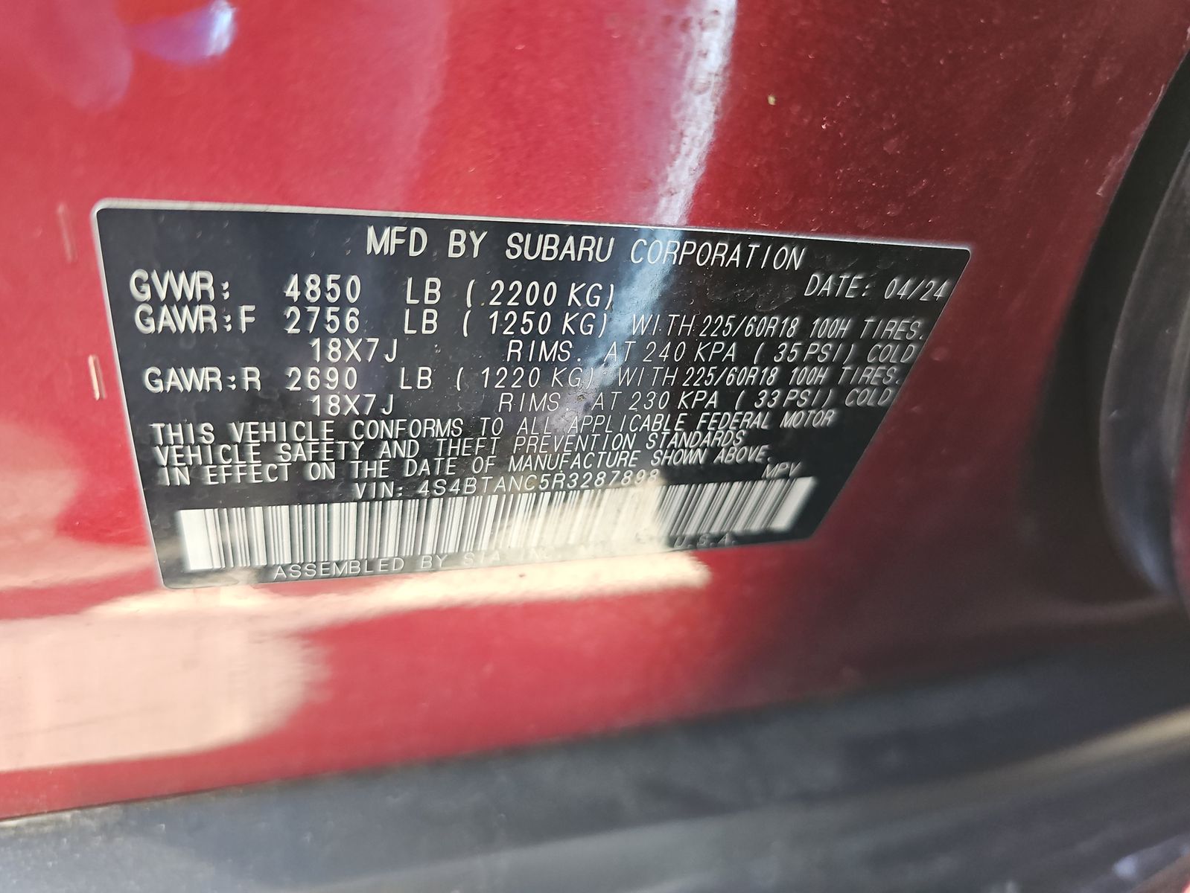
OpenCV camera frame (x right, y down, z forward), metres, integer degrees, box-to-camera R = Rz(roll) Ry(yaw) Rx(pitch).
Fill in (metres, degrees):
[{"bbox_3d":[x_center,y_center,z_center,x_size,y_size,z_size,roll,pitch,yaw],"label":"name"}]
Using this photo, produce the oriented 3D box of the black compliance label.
[{"bbox_3d":[-0.003,-0.003,0.096,0.094,0.052,0.001,-2,42,-20],"label":"black compliance label"}]

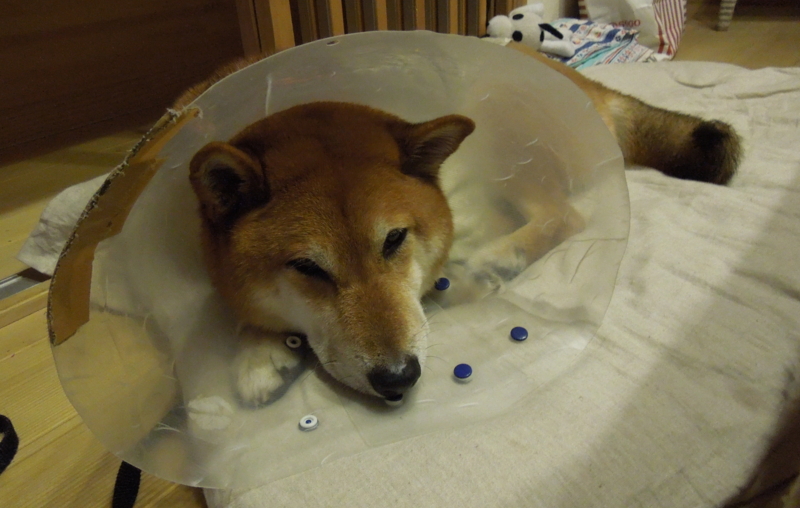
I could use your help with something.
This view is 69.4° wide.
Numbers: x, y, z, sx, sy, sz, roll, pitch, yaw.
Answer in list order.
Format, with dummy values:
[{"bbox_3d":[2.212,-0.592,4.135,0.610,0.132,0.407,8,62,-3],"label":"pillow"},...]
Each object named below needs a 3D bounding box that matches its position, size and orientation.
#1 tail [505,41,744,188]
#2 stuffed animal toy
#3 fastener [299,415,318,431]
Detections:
[{"bbox_3d":[0.261,-0.183,0.723,0.290,0.115,0.085,23,39,36],"label":"tail"},{"bbox_3d":[0.315,-0.533,1.385,0.215,0.120,0.125,5,32,13],"label":"stuffed animal toy"},{"bbox_3d":[-0.057,0.106,0.362,0.012,0.006,0.012,-3,31,0],"label":"fastener"}]

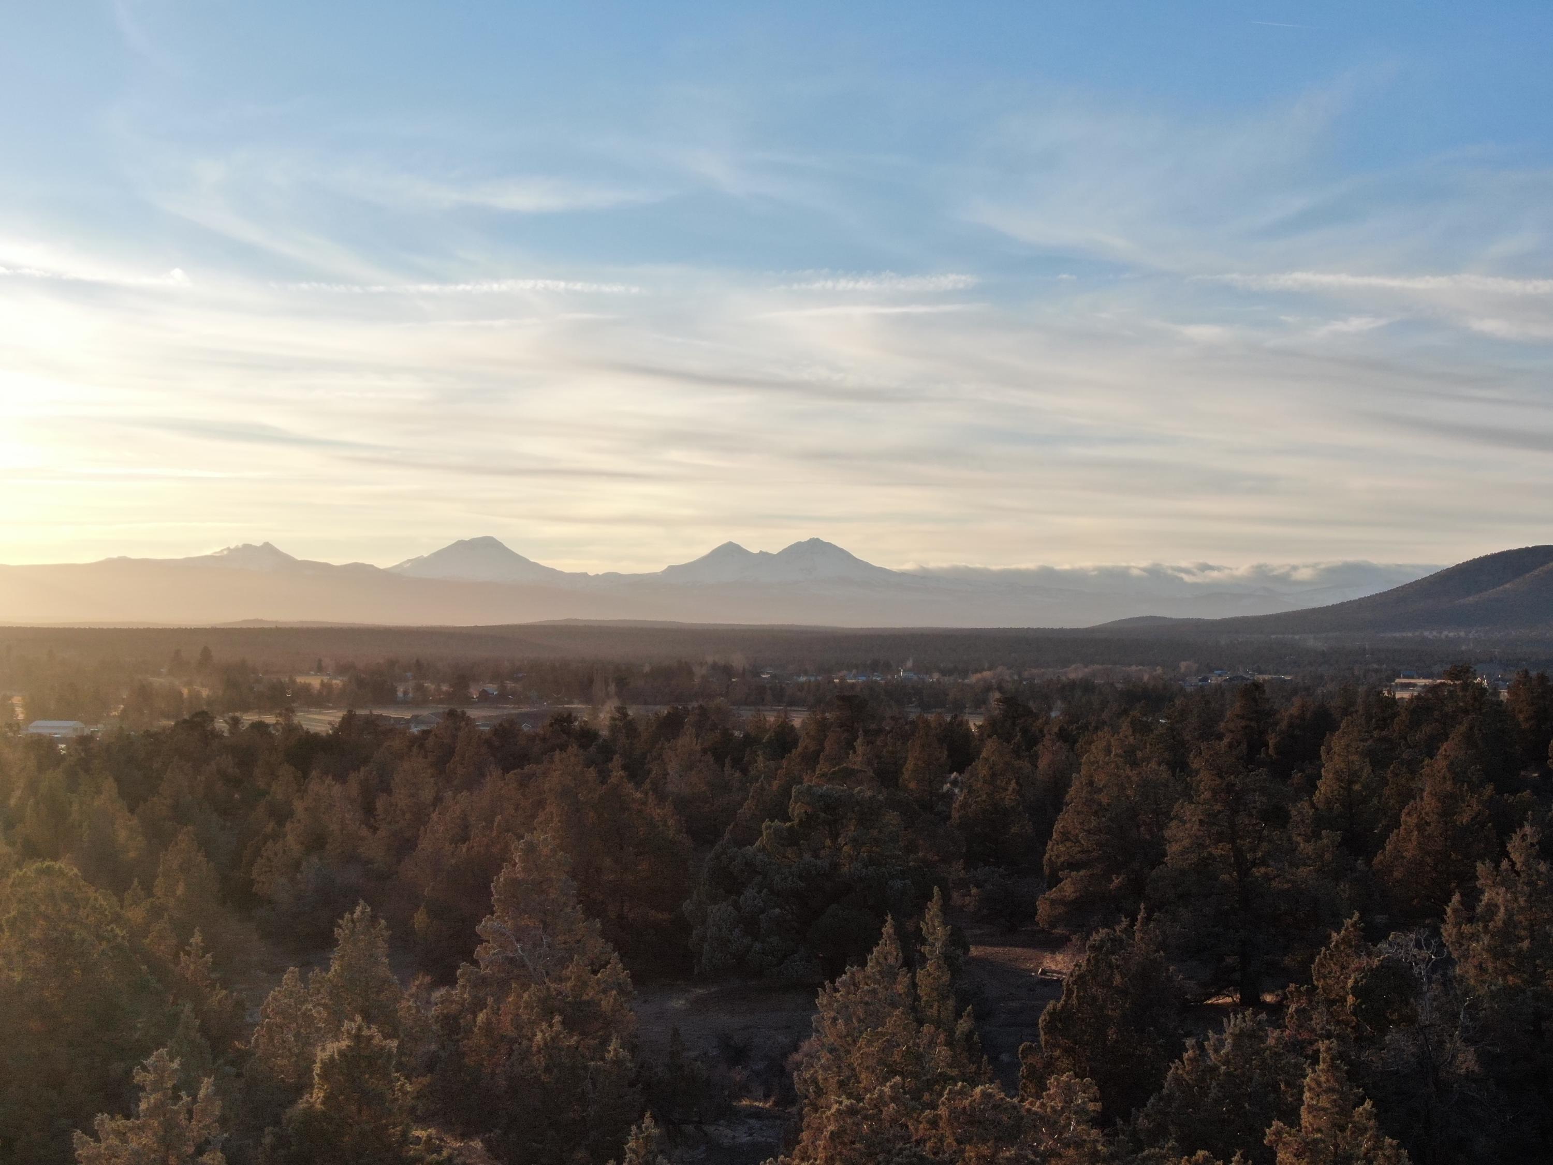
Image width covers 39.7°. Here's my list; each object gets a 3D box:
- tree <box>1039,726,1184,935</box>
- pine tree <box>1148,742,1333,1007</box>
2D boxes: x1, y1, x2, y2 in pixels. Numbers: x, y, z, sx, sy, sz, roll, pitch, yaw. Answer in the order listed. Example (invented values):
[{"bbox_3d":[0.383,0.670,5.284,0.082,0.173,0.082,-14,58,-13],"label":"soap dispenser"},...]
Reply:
[{"bbox_3d":[15.832,11.961,102.114,6.780,10.270,6.780,0,-1,9],"label":"tree"},{"bbox_3d":[18.558,11.662,86.117,7.320,10.550,7.320,0,-1,12],"label":"pine tree"}]

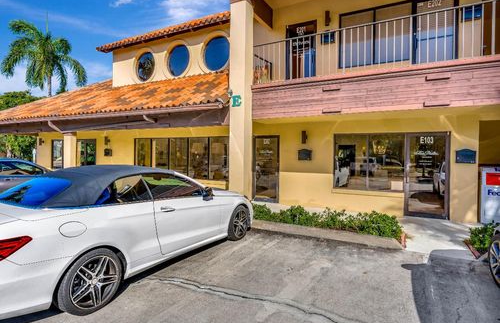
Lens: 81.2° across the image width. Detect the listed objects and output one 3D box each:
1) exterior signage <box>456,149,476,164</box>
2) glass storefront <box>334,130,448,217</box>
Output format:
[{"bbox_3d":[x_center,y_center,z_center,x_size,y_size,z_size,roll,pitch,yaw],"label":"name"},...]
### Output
[{"bbox_3d":[5.040,-0.115,6.786,0.379,0.329,0.060,1,1,29],"label":"exterior signage"},{"bbox_3d":[3.595,0.315,7.629,2.719,2.110,0.130,1,1,29],"label":"glass storefront"}]

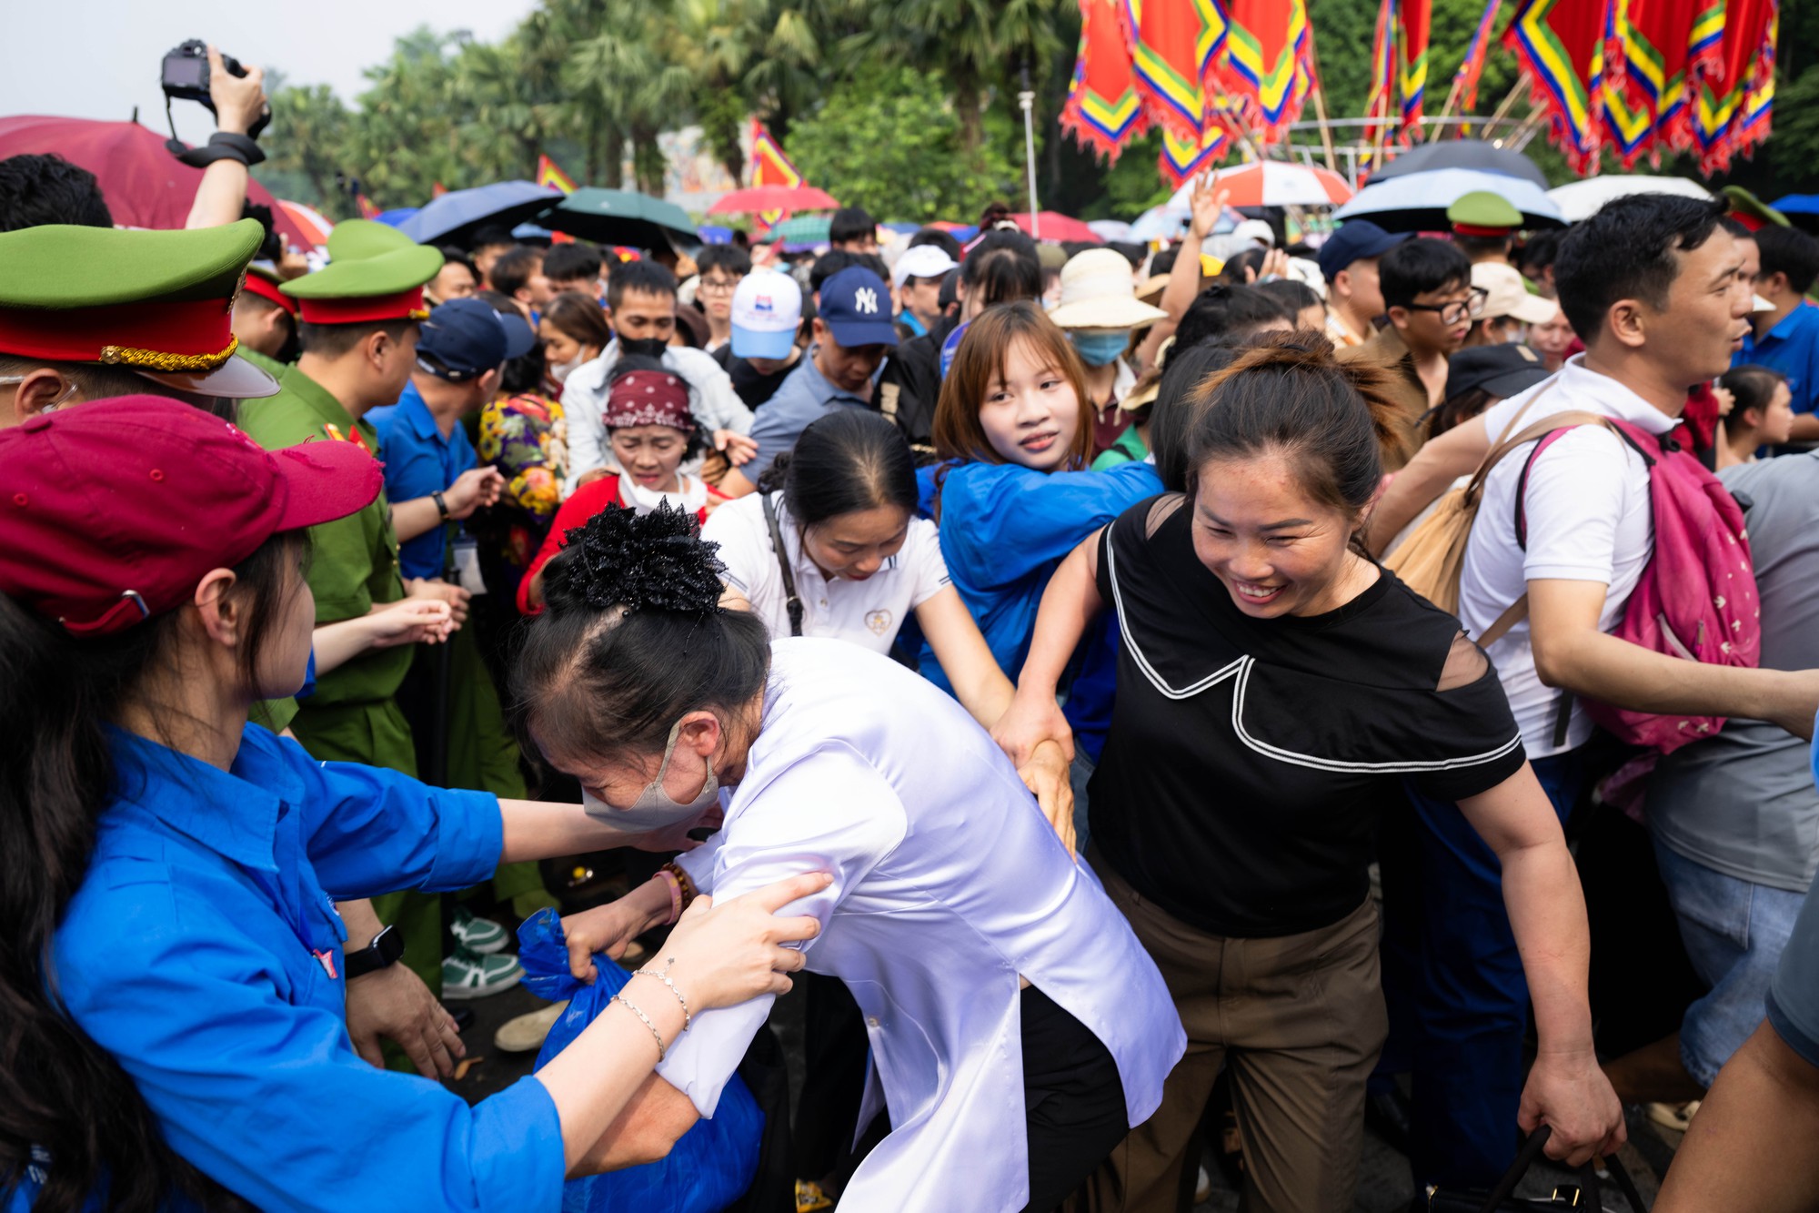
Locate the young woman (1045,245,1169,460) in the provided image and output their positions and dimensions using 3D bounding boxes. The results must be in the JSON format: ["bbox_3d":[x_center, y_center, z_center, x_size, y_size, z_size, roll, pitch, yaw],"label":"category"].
[{"bbox_3d":[0.551,-0.180,3.431,0.480,1.600,0.340,1,17,11],"label":"young woman"}]

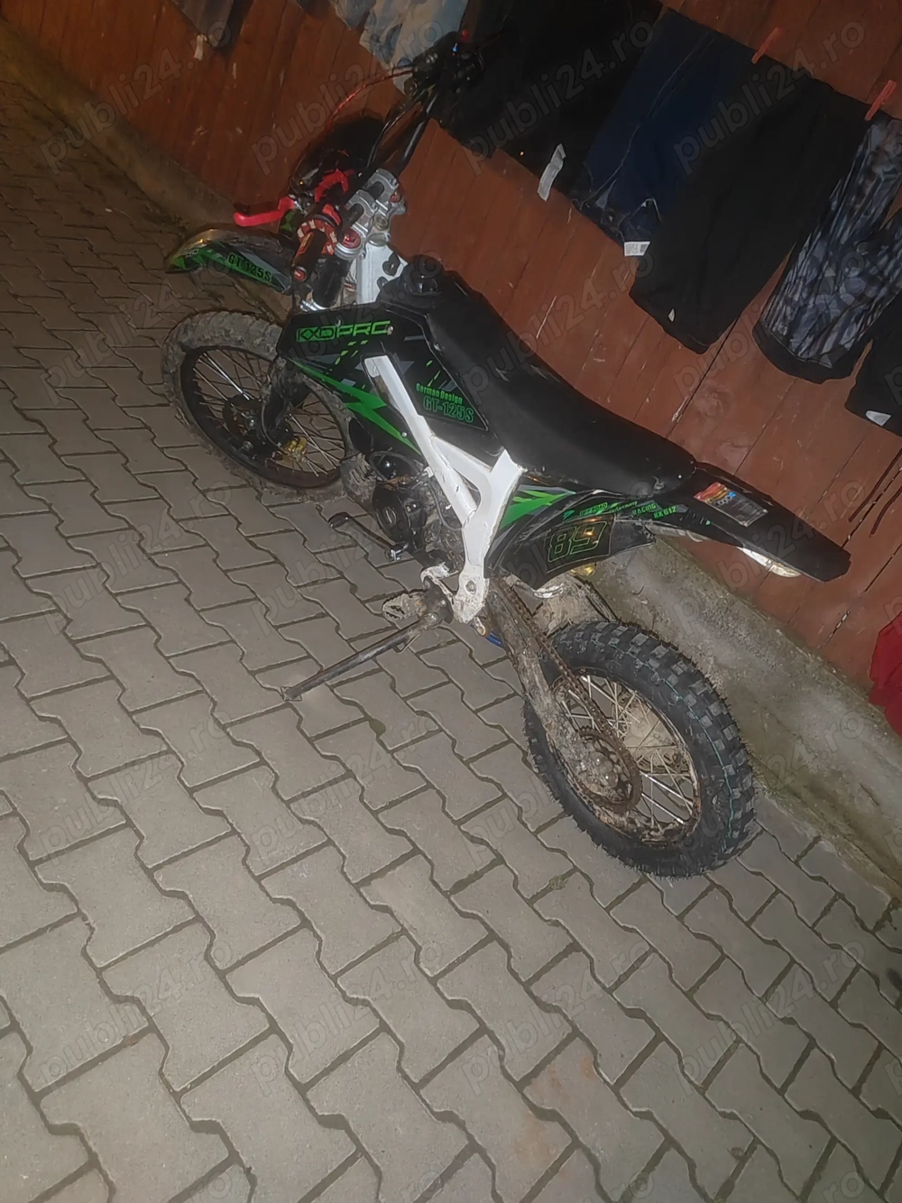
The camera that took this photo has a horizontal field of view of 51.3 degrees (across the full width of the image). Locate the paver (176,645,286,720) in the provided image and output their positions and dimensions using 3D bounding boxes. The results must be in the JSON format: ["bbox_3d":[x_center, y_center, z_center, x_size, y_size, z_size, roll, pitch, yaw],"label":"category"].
[{"bbox_3d":[-0.461,0.185,1.908,0.198,0.060,0.163,43,35,25],"label":"paver"}]

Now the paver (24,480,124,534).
[{"bbox_3d":[-0.869,-0.193,2.171,0.198,0.066,0.164,43,35,25],"label":"paver"}]

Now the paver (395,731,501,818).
[{"bbox_3d":[-0.015,0.382,1.953,0.198,0.066,0.164,43,35,25],"label":"paver"}]

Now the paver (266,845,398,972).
[{"bbox_3d":[-0.209,0.528,1.580,0.199,0.060,0.163,43,35,25],"label":"paver"}]

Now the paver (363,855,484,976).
[{"bbox_3d":[-0.058,0.556,1.628,0.197,0.060,0.162,43,34,25],"label":"paver"}]

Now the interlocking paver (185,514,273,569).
[{"bbox_3d":[-0.555,-0.126,2.302,0.199,0.060,0.163,43,35,25],"label":"interlocking paver"}]

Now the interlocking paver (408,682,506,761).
[{"bbox_3d":[0.002,0.281,2.084,0.197,0.060,0.162,43,34,25],"label":"interlocking paver"}]

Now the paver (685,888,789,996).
[{"bbox_3d":[0.568,0.702,1.904,0.198,0.060,0.163,43,35,25],"label":"paver"}]

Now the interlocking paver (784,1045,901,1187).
[{"bbox_3d":[0.680,0.920,1.662,0.199,0.060,0.163,43,35,25],"label":"interlocking paver"}]

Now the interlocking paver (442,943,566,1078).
[{"bbox_3d":[0.076,0.678,1.540,0.197,0.060,0.162,43,34,26],"label":"interlocking paver"}]

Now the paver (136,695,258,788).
[{"bbox_3d":[-0.476,0.271,1.734,0.197,0.060,0.162,43,34,25],"label":"paver"}]

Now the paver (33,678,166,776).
[{"bbox_3d":[-0.638,0.246,1.691,0.198,0.066,0.164,43,35,25],"label":"paver"}]

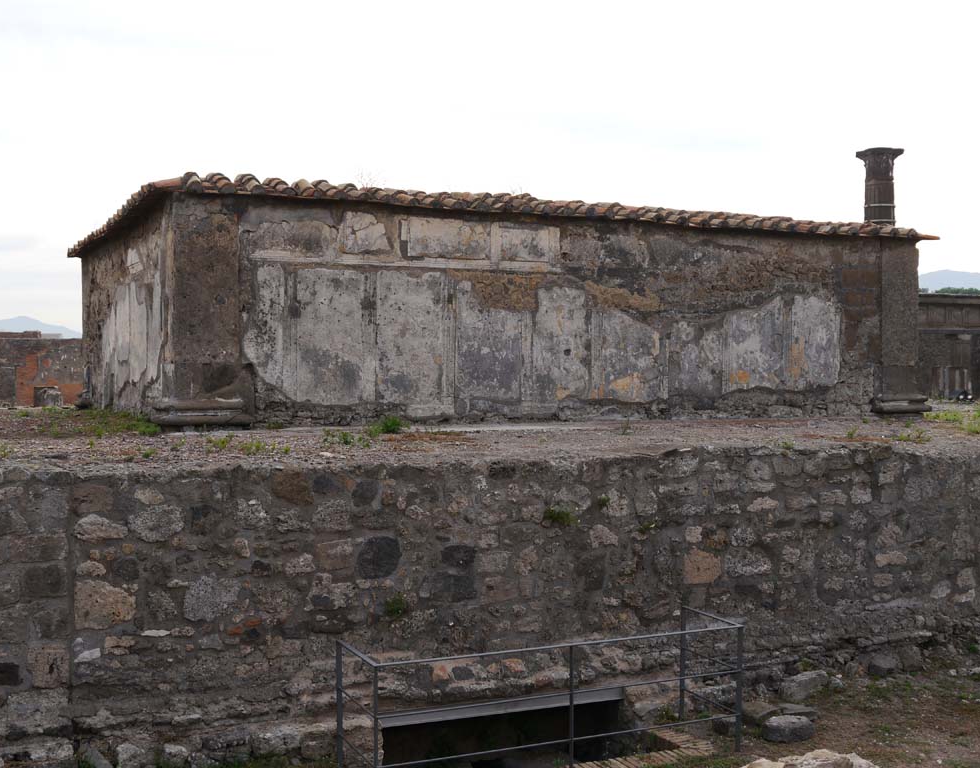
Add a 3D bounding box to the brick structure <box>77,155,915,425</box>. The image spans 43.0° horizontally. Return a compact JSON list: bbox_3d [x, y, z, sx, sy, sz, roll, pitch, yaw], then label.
[{"bbox_3d":[-0.310,-1.130,22.700,12.900,3.200,9.600,0,1,-25],"label":"brick structure"}]

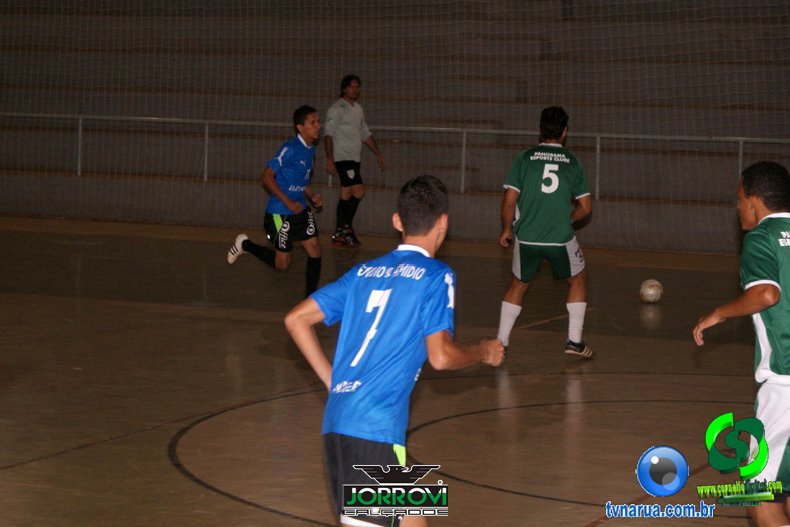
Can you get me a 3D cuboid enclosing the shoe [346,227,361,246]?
[{"bbox_3d":[-0.448,-0.278,24.600,0.110,0.135,0.280,-1,16,-25],"label":"shoe"}]

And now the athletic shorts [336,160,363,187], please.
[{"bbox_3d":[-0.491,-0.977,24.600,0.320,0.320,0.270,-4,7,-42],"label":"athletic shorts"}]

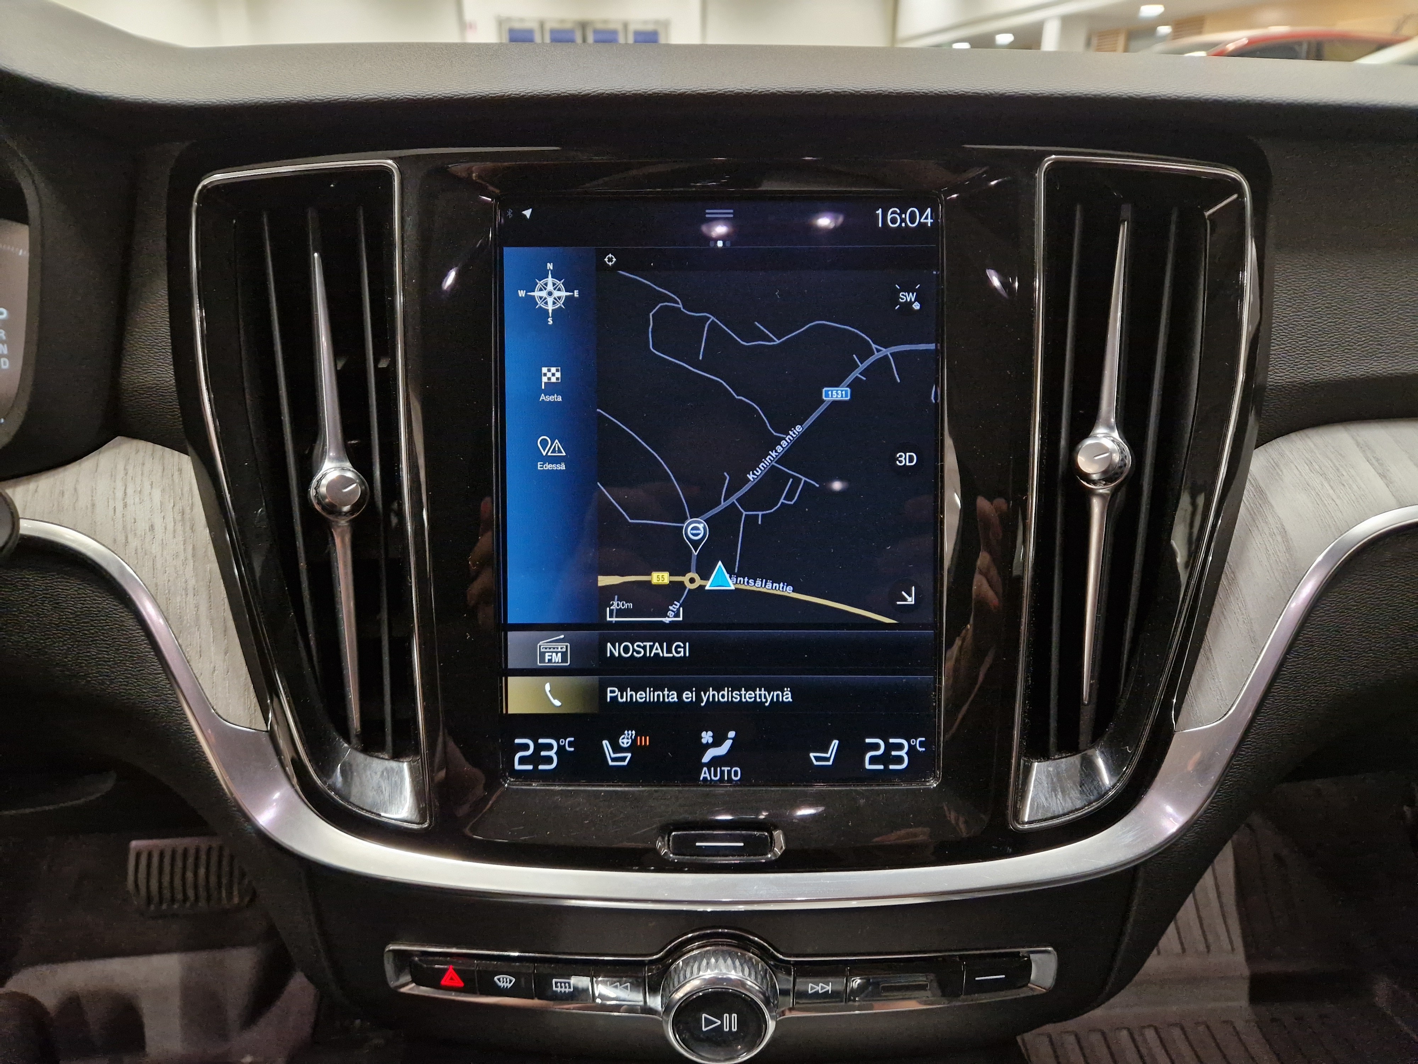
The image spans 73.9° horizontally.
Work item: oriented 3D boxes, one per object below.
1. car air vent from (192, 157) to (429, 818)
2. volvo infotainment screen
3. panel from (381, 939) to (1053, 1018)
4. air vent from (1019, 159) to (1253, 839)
[{"bbox_3d":[-0.122,-0.012,0.302,0.073,0.204,0.026,0,2,2],"label":"car air vent"},{"bbox_3d":[0.003,-0.012,0.297,0.136,0.181,0.012,0,2,0],"label":"volvo infotainment screen"},{"bbox_3d":[0.003,0.140,0.312,0.214,0.029,0.022,0,19,0],"label":"panel"},{"bbox_3d":[0.131,-0.012,0.304,0.073,0.204,0.030,0,2,-2],"label":"air vent"}]

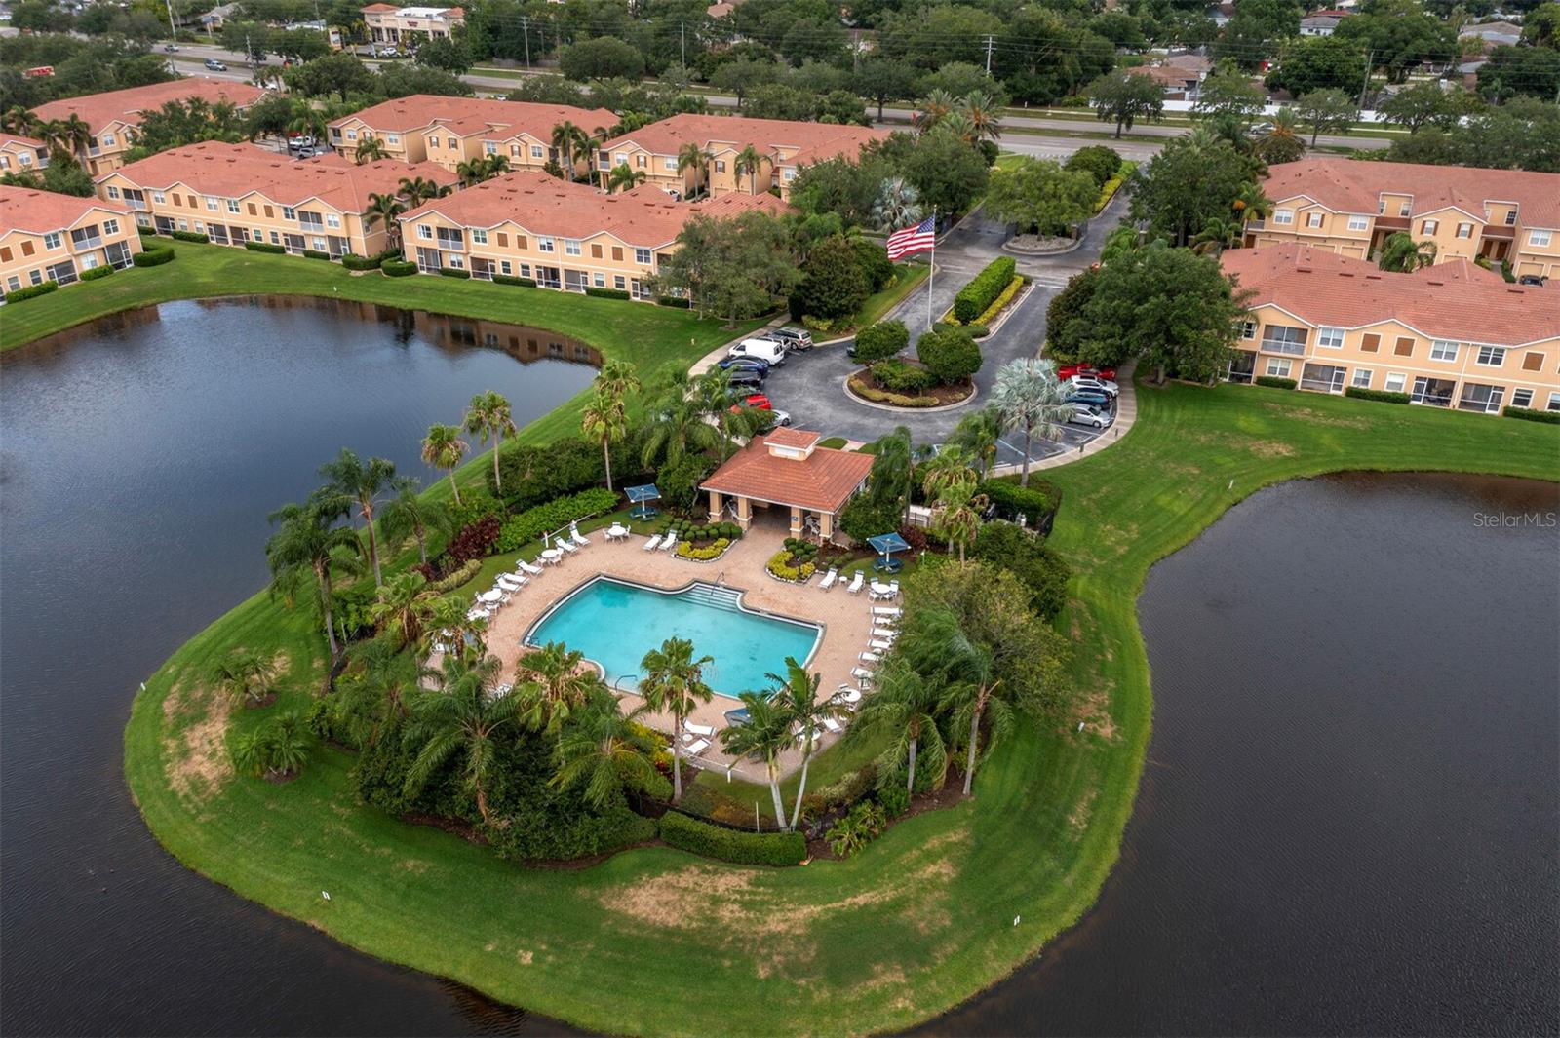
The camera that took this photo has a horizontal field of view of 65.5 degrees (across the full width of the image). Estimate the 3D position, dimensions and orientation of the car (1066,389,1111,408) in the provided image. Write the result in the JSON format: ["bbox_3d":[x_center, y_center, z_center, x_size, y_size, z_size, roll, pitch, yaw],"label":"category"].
[{"bbox_3d":[27.520,-10.970,109.430,4.350,1.600,1.820,8,30,16],"label":"car"}]

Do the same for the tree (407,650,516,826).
[{"bbox_3d":[-15.029,11.328,57.968,5.000,8.800,5.000,0,28,0],"label":"tree"}]

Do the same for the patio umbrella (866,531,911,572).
[{"bbox_3d":[7.345,2.437,81.163,2.120,2.440,2.120,-12,30,-20],"label":"patio umbrella"}]

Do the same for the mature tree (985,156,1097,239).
[{"bbox_3d":[32.760,-39.721,151.851,13.500,9.800,13.000,0,28,0],"label":"mature tree"}]

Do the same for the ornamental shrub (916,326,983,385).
[{"bbox_3d":[15.540,-14.893,110.940,5.800,5.000,5.800,0,28,0],"label":"ornamental shrub"}]

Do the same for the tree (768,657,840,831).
[{"bbox_3d":[1.200,11.390,59.850,3.470,10.510,3.470,-1,29,0],"label":"tree"}]

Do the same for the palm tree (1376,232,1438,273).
[{"bbox_3d":[72.735,-30.693,139.982,5.800,4.600,5.800,11,30,20],"label":"palm tree"}]

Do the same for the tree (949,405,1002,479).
[{"bbox_3d":[15.060,-5.479,94.186,4.090,6.660,4.090,-1,28,0],"label":"tree"}]

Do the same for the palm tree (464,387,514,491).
[{"bbox_3d":[-20.554,-4.544,87.494,3.700,9.200,3.700,0,28,0],"label":"palm tree"}]

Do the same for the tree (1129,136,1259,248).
[{"bbox_3d":[49.864,-38.707,146.966,14.000,12.800,14.000,0,28,0],"label":"tree"}]

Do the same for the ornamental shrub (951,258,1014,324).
[{"bbox_3d":[22.943,-25.610,134.204,1.850,2.000,17.600,11,30,21],"label":"ornamental shrub"}]

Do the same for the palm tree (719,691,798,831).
[{"bbox_3d":[-1.050,12.370,60.270,3.870,8.440,3.870,-1,29,0],"label":"palm tree"}]

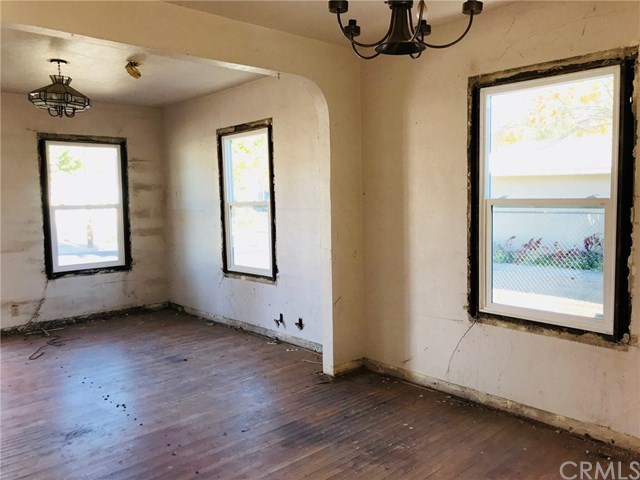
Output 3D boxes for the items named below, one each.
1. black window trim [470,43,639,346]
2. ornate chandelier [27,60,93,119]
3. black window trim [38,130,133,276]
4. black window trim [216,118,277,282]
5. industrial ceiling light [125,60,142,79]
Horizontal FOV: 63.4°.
[{"bbox_3d":[1.370,-0.246,3.188,0.100,1.613,0.993,-5,6,-42],"label":"black window trim"},{"bbox_3d":[-2.277,-1.321,4.546,0.550,0.490,0.550,-5,6,-42],"label":"ornate chandelier"},{"bbox_3d":[-2.873,-0.417,6.427,1.028,1.716,0.090,-5,6,-42],"label":"black window trim"},{"bbox_3d":[-0.804,-0.401,5.652,0.100,1.672,1.028,-5,6,-42],"label":"black window trim"},{"bbox_3d":[-1.657,-1.506,4.601,0.150,0.150,0.150,-5,6,-42],"label":"industrial ceiling light"}]

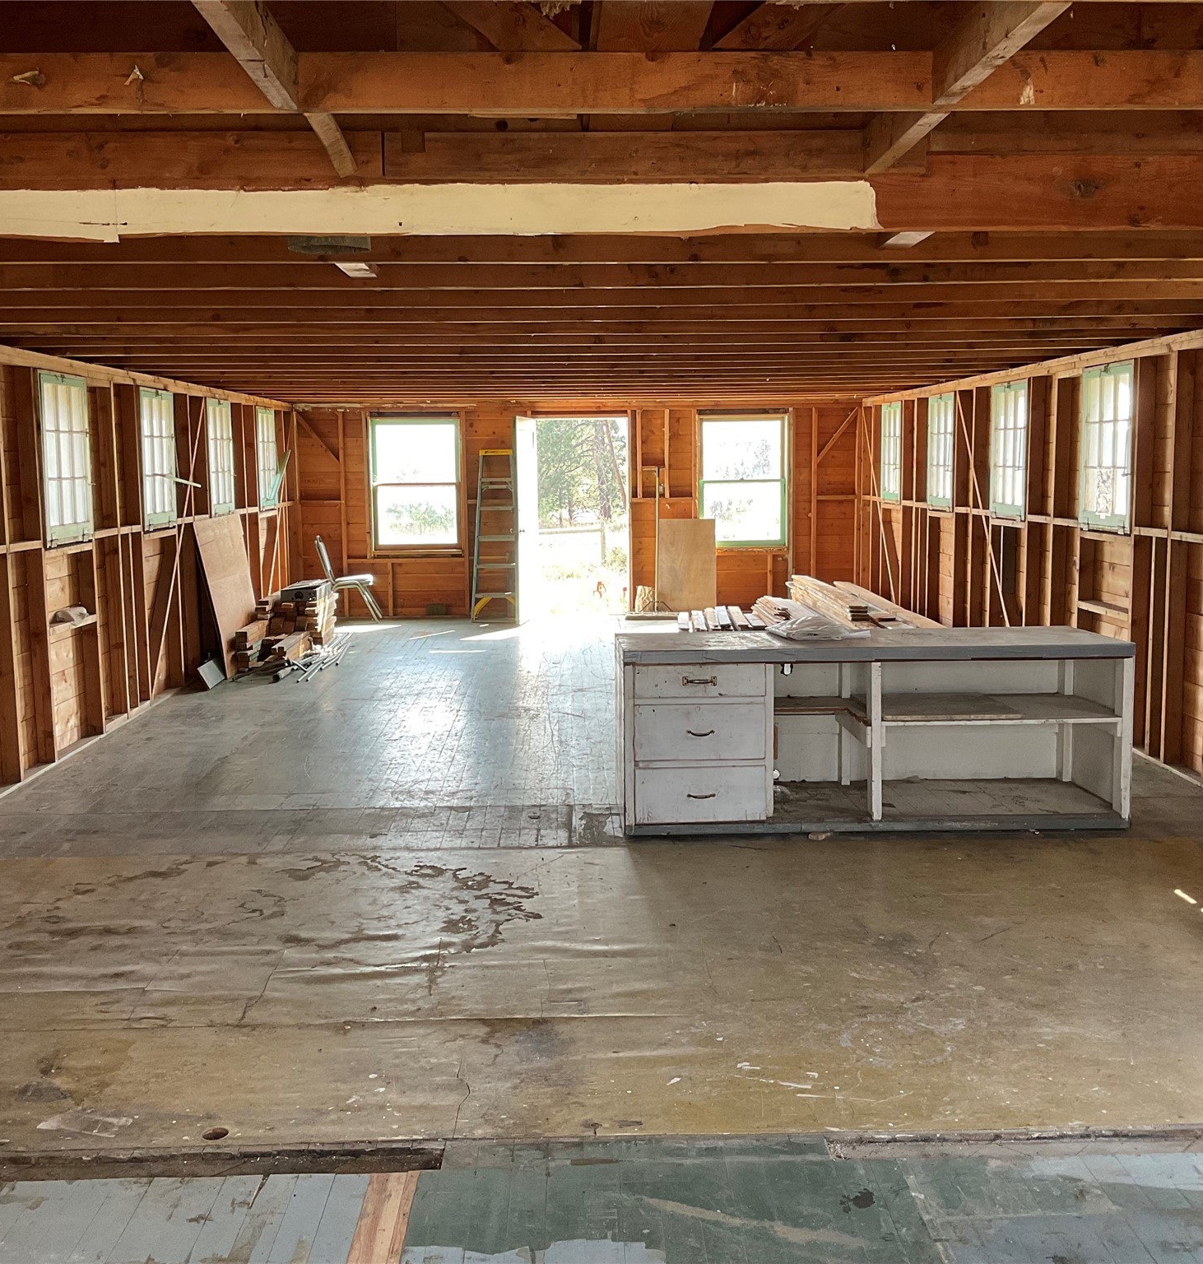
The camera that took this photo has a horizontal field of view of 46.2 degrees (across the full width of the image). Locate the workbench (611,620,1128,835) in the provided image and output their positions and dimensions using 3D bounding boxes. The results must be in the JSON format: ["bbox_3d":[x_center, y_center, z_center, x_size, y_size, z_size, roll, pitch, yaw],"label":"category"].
[{"bbox_3d":[1.222,0.440,6.645,2.270,0.830,0.775,-1,7,-2],"label":"workbench"}]

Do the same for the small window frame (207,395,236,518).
[{"bbox_3d":[-3.192,-1.460,11.885,0.050,0.965,0.785,-1,7,-1],"label":"small window frame"}]

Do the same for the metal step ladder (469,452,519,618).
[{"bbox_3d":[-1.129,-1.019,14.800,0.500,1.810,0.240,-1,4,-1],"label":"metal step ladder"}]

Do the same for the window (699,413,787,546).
[{"bbox_3d":[1.510,-1.608,15.032,0.944,1.418,0.100,-1,7,-1],"label":"window"}]

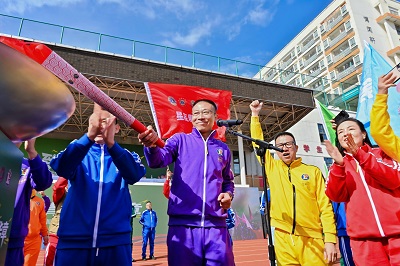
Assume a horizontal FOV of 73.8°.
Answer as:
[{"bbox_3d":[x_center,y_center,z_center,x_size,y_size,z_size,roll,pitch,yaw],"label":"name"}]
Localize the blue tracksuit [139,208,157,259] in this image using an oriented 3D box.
[{"bbox_3d":[-1.607,3.085,8.154,0.540,1.430,0.330,8,-20,-26],"label":"blue tracksuit"}]

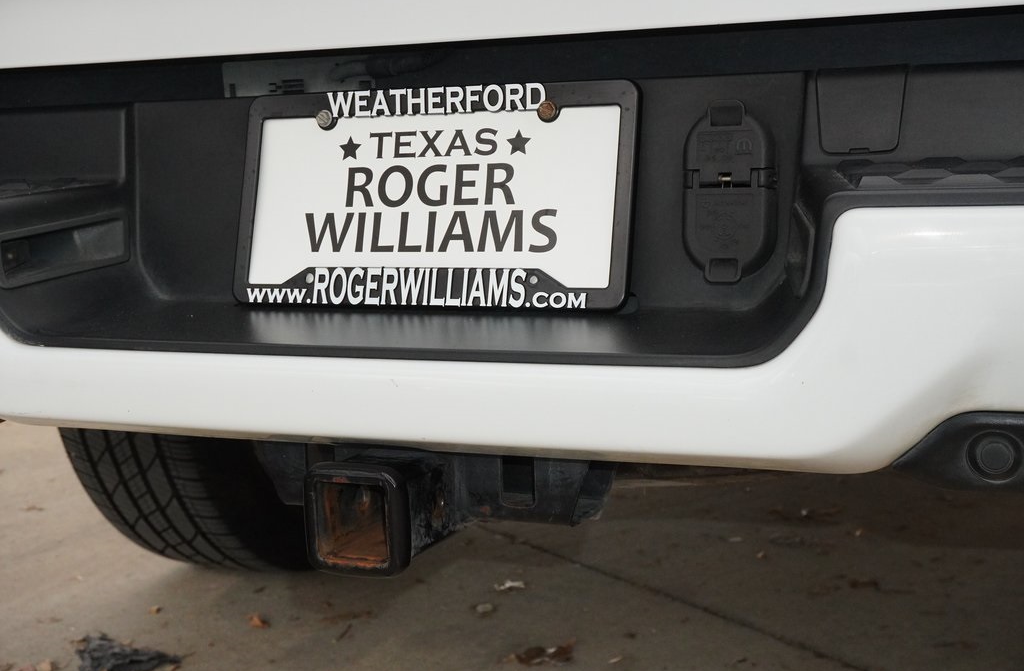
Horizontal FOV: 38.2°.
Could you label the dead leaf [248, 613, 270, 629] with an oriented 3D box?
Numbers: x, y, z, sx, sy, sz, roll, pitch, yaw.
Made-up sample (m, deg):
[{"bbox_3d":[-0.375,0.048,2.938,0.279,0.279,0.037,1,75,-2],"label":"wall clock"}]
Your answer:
[{"bbox_3d":[-0.362,0.410,2.118,0.032,0.013,0.030,-4,9,-10],"label":"dead leaf"}]

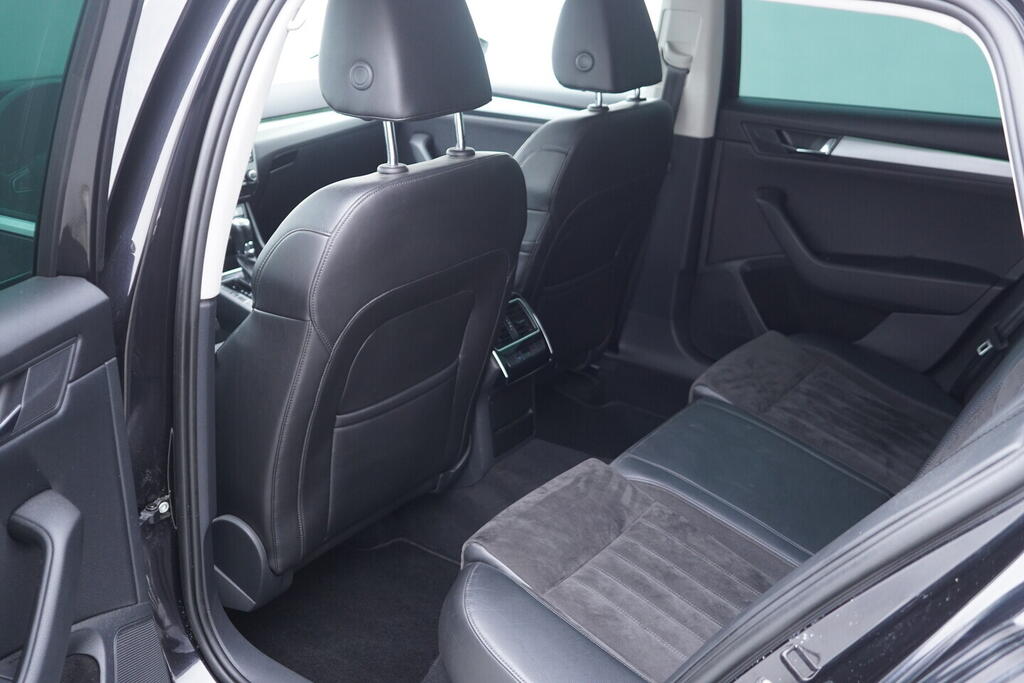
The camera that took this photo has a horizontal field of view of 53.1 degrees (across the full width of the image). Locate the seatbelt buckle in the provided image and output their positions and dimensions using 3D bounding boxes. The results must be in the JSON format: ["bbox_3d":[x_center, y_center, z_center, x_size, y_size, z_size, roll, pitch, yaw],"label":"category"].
[{"bbox_3d":[0.977,0.004,2.086,0.020,0.067,0.047,15,47,-28],"label":"seatbelt buckle"}]

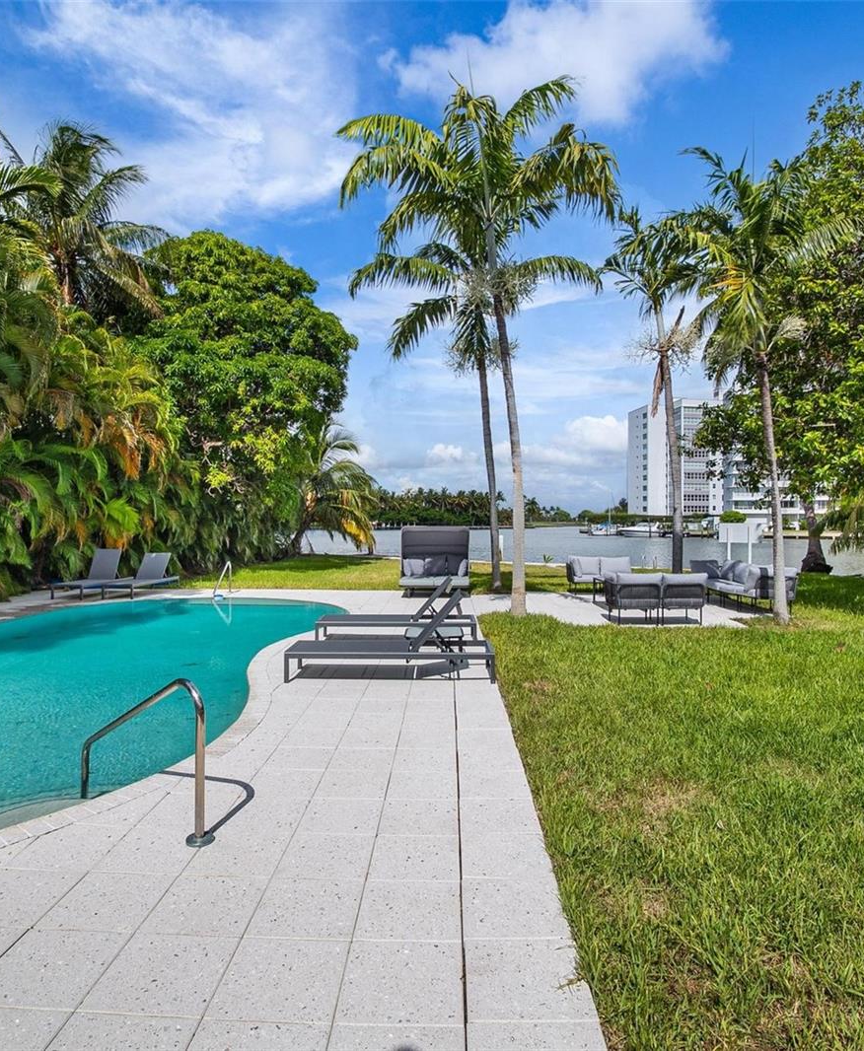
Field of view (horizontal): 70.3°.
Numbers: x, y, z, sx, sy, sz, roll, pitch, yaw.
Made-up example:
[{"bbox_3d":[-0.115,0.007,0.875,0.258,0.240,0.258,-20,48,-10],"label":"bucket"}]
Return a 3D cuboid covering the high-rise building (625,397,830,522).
[{"bbox_3d":[72.000,-15.200,150.000,42.000,32.500,32.000,0,0,-13],"label":"high-rise building"}]

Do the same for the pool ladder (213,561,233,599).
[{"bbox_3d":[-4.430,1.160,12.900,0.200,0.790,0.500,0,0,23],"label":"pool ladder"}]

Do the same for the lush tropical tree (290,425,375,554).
[{"bbox_3d":[-4.500,-1.700,27.600,4.200,6.100,4.200,0,0,0],"label":"lush tropical tree"}]

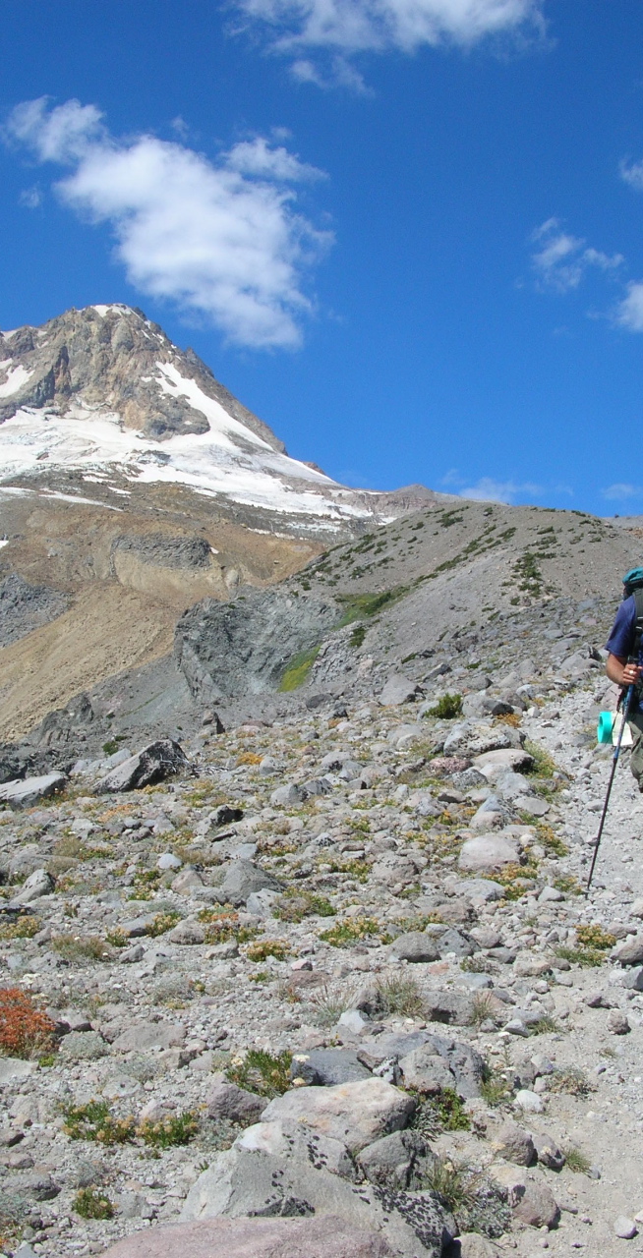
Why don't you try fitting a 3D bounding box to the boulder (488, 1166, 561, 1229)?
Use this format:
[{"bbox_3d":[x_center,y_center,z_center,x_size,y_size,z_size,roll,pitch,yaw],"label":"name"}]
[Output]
[{"bbox_3d":[0.502,1.413,3.162,0.173,0.129,0.156,-1,-6,9],"label":"boulder"}]

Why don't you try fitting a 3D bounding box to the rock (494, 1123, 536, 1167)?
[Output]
[{"bbox_3d":[0.529,1.411,3.480,0.118,0.112,0.115,0,-3,0],"label":"rock"}]

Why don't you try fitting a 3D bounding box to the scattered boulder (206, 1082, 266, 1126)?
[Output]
[{"bbox_3d":[-0.247,1.416,3.780,0.190,0.130,0.160,0,-3,0],"label":"scattered boulder"}]

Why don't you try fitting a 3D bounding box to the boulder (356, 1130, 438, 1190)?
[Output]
[{"bbox_3d":[0.207,1.442,3.450,0.230,0.155,0.200,0,-3,0],"label":"boulder"}]

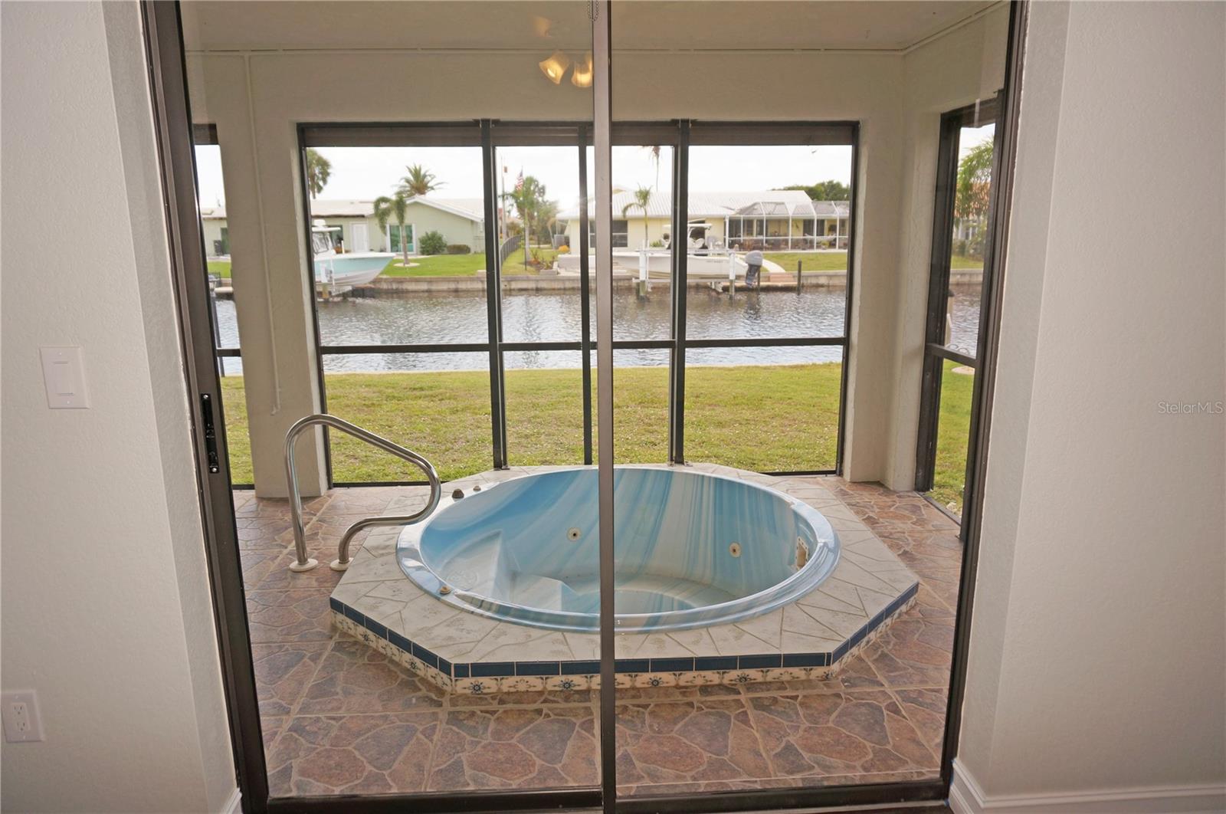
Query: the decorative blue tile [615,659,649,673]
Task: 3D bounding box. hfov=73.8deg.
[{"bbox_3d":[0.052,0.899,2.845,0.152,0.051,0.009,-1,13,-3],"label":"decorative blue tile"}]

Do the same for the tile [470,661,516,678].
[{"bbox_3d":[-0.412,0.906,2.817,0.152,0.052,0.010,-1,13,-2],"label":"tile"}]

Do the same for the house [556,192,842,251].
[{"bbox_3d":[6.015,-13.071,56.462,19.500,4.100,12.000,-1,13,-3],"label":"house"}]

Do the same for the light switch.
[{"bbox_3d":[-1.075,-0.056,1.599,0.076,0.122,0.007,-1,13,-3],"label":"light switch"}]

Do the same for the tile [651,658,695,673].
[{"bbox_3d":[0.206,0.895,2.841,0.152,0.052,0.010,-1,13,-2],"label":"tile"}]

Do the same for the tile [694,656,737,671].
[{"bbox_3d":[0.360,0.893,2.847,0.152,0.052,0.010,-1,13,-2],"label":"tile"}]

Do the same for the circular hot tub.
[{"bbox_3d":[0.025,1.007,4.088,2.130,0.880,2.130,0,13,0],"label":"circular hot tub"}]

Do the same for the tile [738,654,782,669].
[{"bbox_3d":[0.515,0.890,2.853,0.152,0.052,0.010,-1,13,-2],"label":"tile"}]

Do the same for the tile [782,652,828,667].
[{"bbox_3d":[0.670,0.888,2.859,0.152,0.052,0.010,-1,13,-2],"label":"tile"}]

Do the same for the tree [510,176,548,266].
[{"bbox_3d":[-4.352,-9.578,41.734,2.100,4.450,2.100,-1,13,-3],"label":"tree"}]

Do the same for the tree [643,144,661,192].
[{"bbox_3d":[5.777,-29.754,108.653,3.200,14.830,3.200,-1,13,-3],"label":"tree"}]

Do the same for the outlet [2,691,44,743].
[{"bbox_3d":[-1.266,0.665,1.747,0.076,0.122,0.007,-1,13,-3],"label":"outlet"}]

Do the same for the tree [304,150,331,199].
[{"bbox_3d":[-28.617,-20.298,78.967,4.200,9.820,4.200,-1,13,-3],"label":"tree"}]

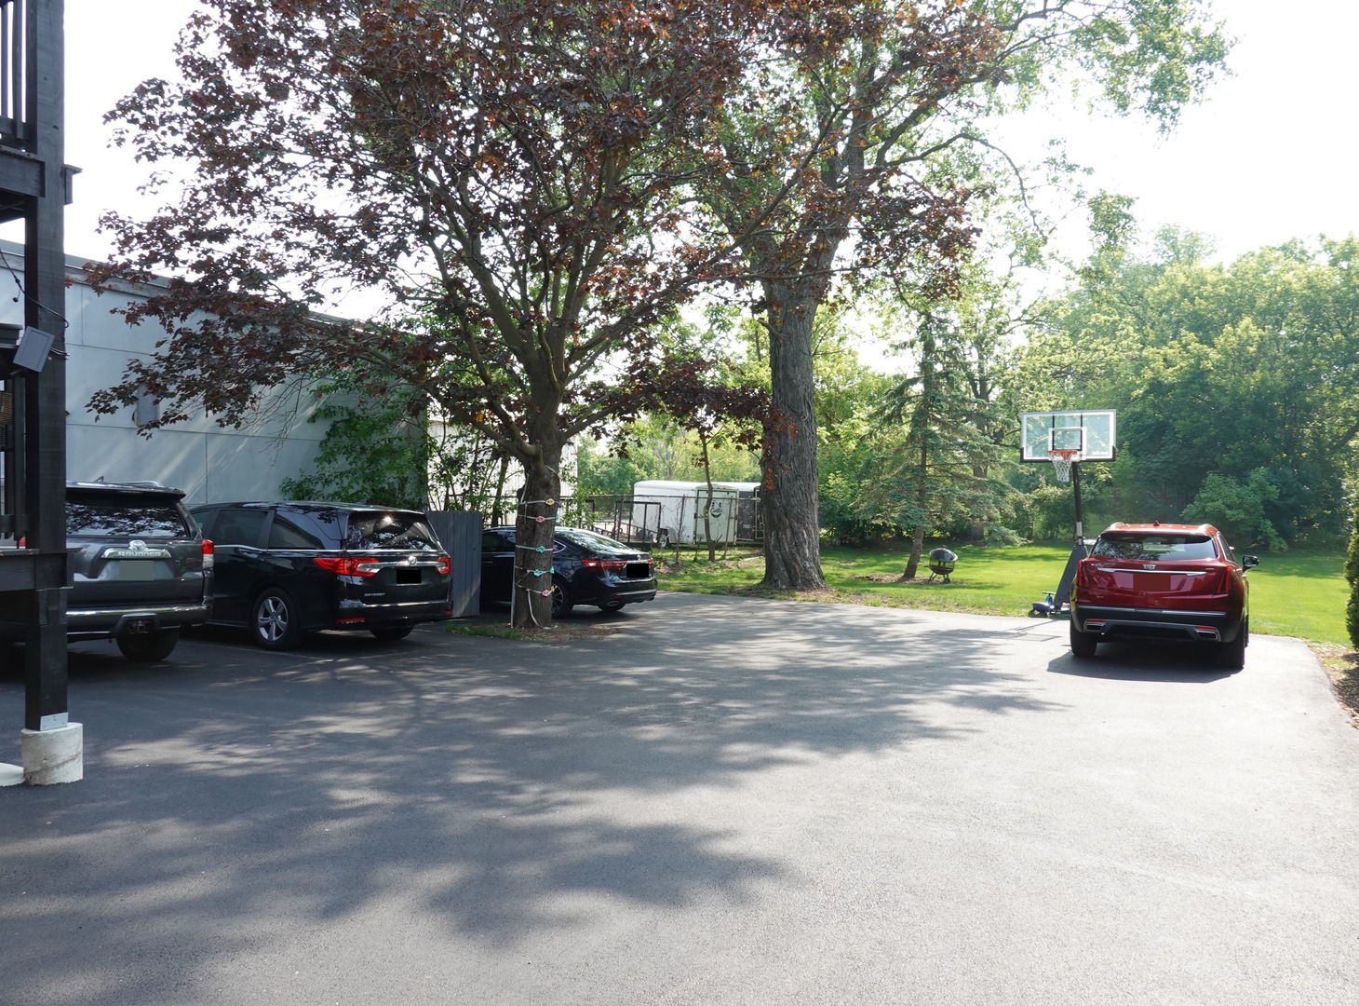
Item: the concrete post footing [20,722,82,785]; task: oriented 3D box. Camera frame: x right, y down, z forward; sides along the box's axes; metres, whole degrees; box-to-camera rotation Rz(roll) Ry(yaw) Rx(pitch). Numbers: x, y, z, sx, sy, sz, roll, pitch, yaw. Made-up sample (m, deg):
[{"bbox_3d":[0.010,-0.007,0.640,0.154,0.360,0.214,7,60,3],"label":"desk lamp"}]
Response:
[{"bbox_3d":[-3.479,1.385,5.580,0.292,0.285,0.292,0,-1,30],"label":"concrete post footing"}]

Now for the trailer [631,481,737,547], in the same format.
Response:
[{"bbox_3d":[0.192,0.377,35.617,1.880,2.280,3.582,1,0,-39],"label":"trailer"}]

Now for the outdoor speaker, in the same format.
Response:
[{"bbox_3d":[-3.490,-0.828,5.441,0.140,0.207,0.060,21,-8,-34],"label":"outdoor speaker"}]

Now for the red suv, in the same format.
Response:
[{"bbox_3d":[6.633,1.185,13.684,1.930,1.680,4.810,0,-2,30],"label":"red suv"}]

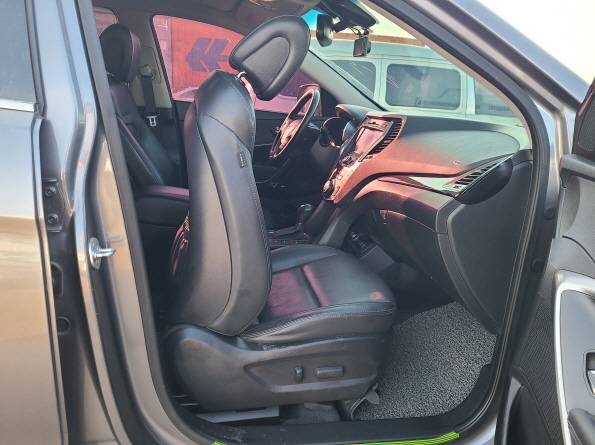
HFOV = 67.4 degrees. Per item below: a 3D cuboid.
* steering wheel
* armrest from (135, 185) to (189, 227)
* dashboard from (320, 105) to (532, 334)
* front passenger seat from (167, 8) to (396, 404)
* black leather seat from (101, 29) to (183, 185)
[{"bbox_3d":[0.001,-0.438,2.006,0.100,0.380,0.380,30,3,-19],"label":"steering wheel"},{"bbox_3d":[-0.390,-0.060,1.587,0.360,0.130,0.200,2,11,-15],"label":"armrest"},{"bbox_3d":[0.344,-0.162,1.761,0.480,0.600,1.400,2,11,-15],"label":"dashboard"},{"bbox_3d":[-0.024,-0.059,1.294,0.670,1.000,0.530,2,11,-15],"label":"front passenger seat"},{"bbox_3d":[-0.427,-0.247,1.933,0.880,1.050,0.530,2,11,-15],"label":"black leather seat"}]

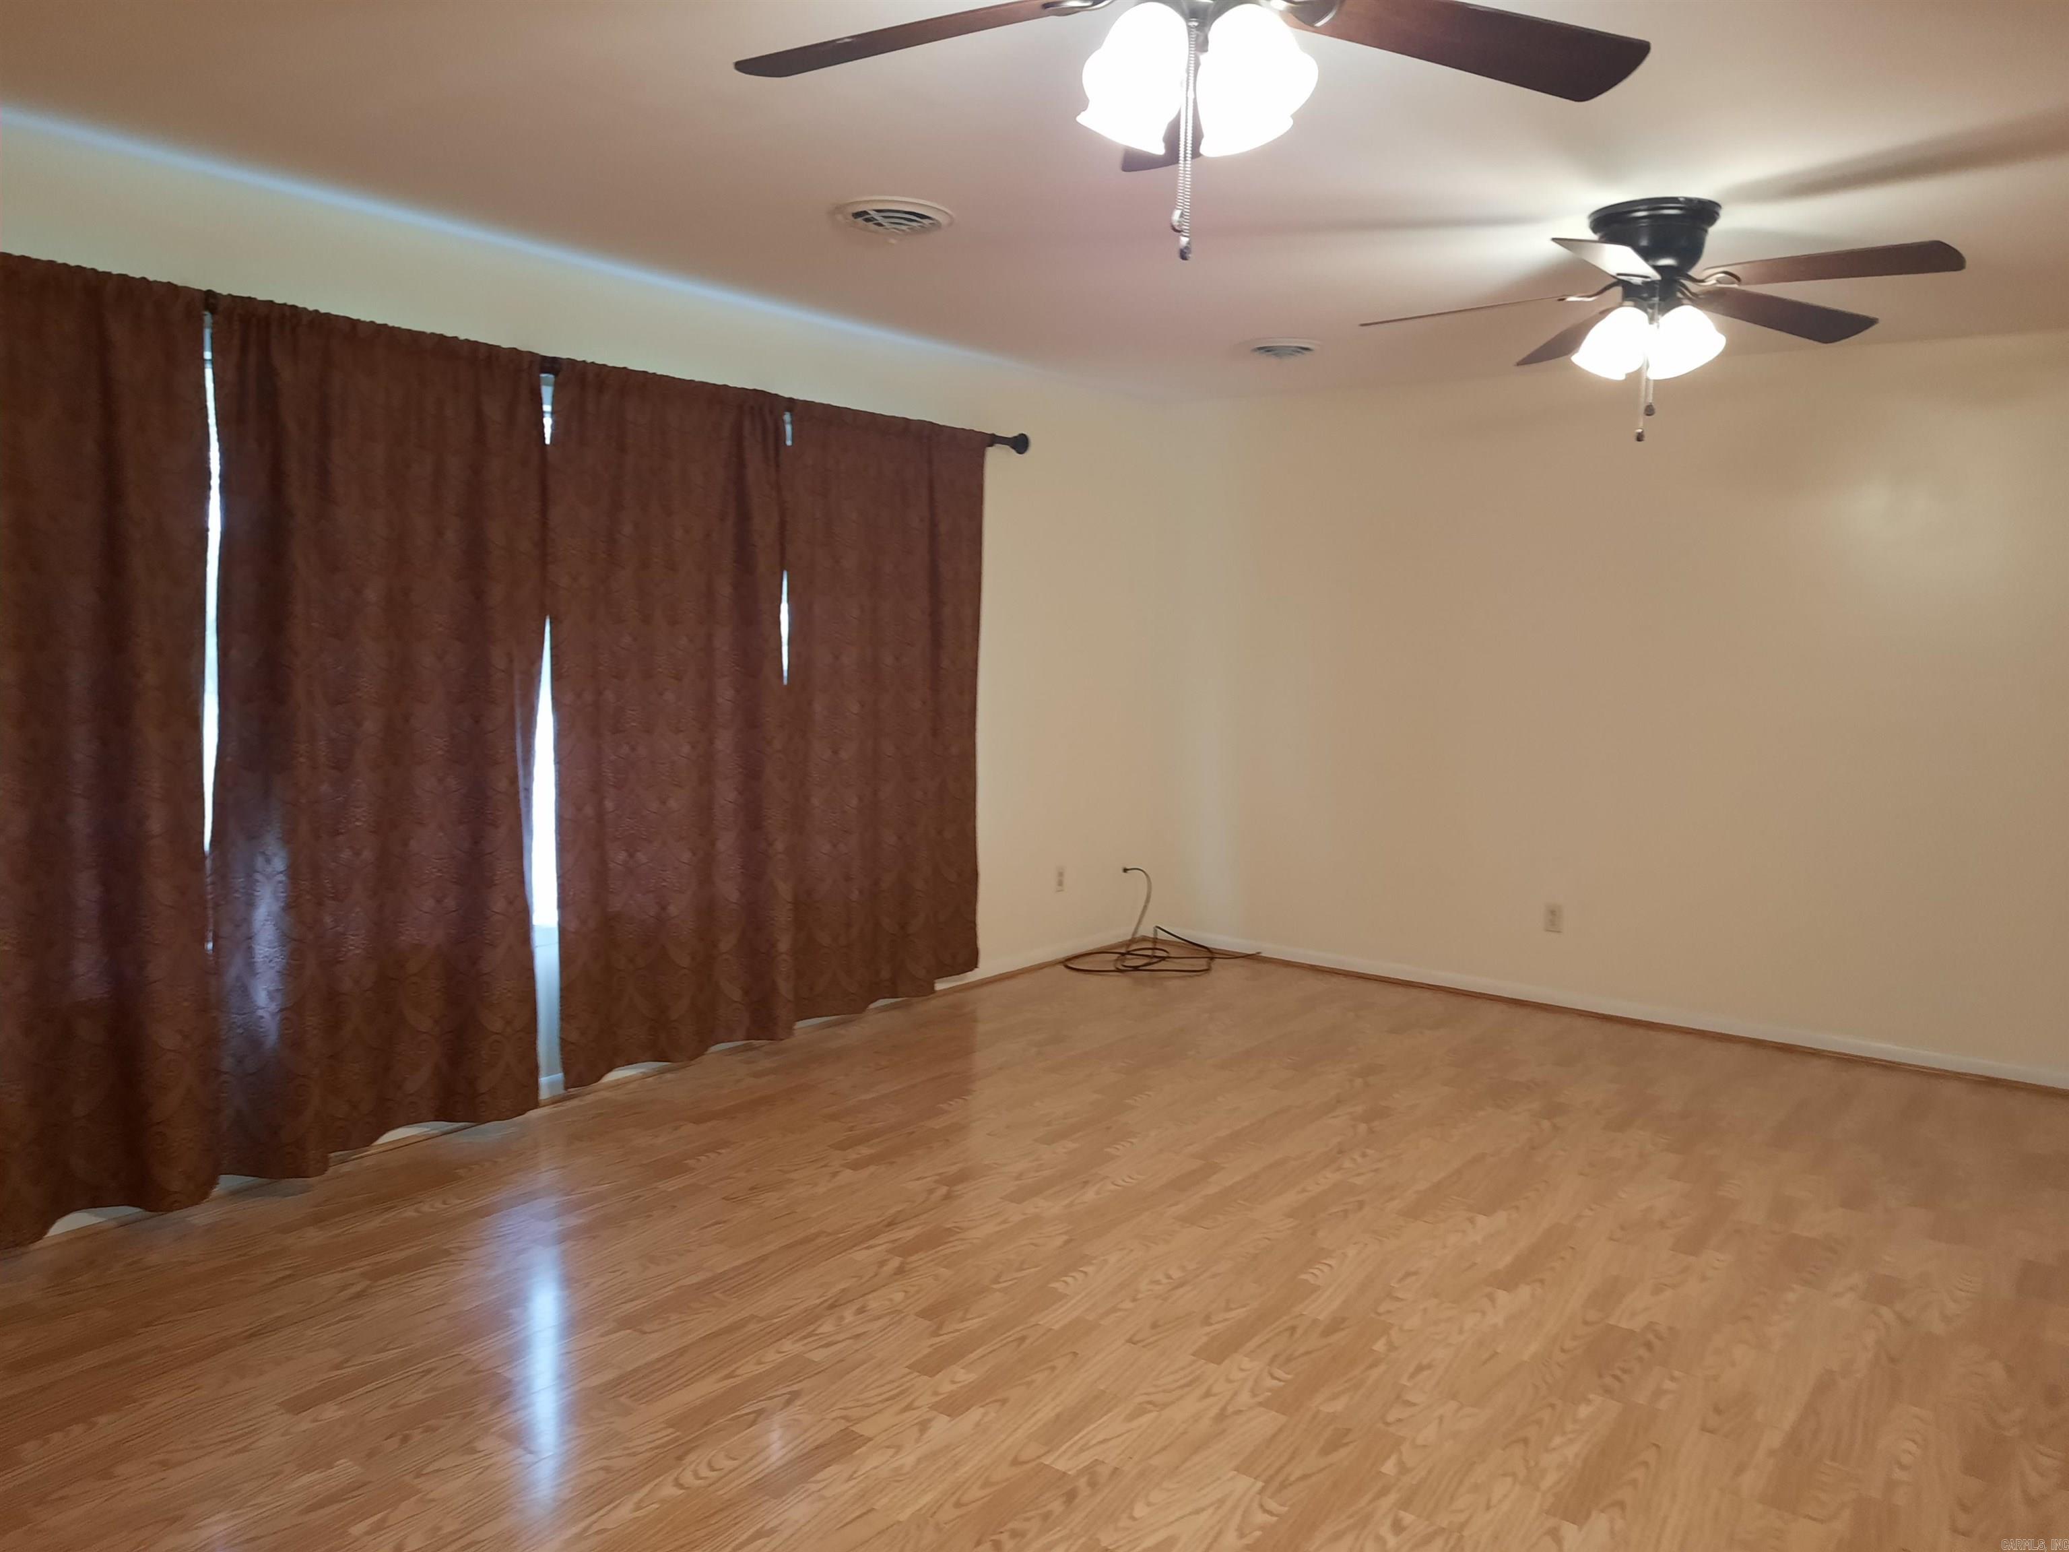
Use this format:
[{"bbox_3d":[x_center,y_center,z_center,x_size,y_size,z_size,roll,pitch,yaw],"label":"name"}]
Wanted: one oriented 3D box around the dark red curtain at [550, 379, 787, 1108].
[{"bbox_3d":[-1.076,-0.137,4.577,0.130,2.088,0.905,6,7,37],"label":"dark red curtain"}]

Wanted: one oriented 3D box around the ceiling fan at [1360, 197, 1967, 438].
[{"bbox_3d":[1.441,-1.065,3.514,1.290,0.515,1.260,6,7,37],"label":"ceiling fan"}]

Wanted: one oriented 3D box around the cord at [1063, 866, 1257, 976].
[{"bbox_3d":[0.527,0.634,6.474,0.610,0.335,0.670,6,7,37],"label":"cord"}]

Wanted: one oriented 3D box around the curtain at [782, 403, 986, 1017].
[{"bbox_3d":[-0.507,-0.203,5.329,0.130,2.092,1.015,6,7,37],"label":"curtain"}]

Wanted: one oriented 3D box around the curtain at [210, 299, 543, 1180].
[{"bbox_3d":[-1.638,-0.075,3.836,0.130,2.088,0.890,6,7,37],"label":"curtain"}]

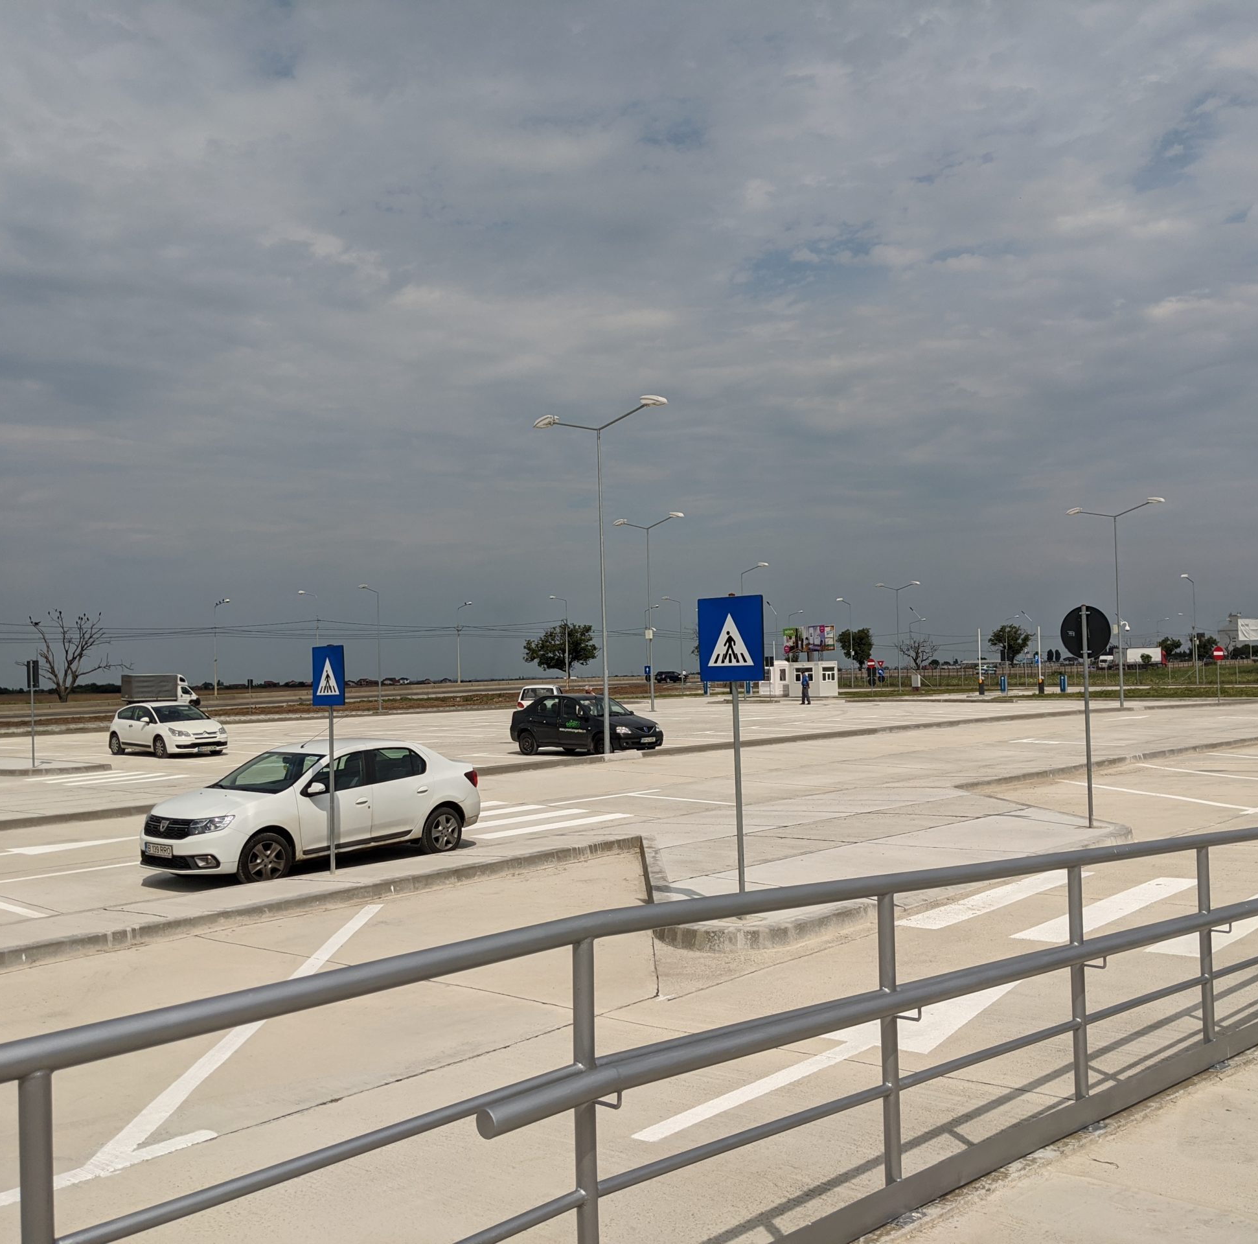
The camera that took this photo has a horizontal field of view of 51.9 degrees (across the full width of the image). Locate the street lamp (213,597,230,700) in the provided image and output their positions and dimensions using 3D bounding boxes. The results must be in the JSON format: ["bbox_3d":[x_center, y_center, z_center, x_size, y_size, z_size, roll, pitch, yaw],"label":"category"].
[{"bbox_3d":[-40.858,2.817,130.094,2.600,10.100,0.400,-4,-3,41],"label":"street lamp"}]

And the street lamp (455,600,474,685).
[{"bbox_3d":[-20.427,2.504,161.389,2.800,10.300,0.400,-4,-3,41],"label":"street lamp"}]

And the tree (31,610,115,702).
[{"bbox_3d":[-54.330,3.344,126.000,9.000,9.000,8.000,-1,-3,-23],"label":"tree"}]

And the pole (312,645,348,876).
[{"bbox_3d":[-3.313,1.539,14.401,0.500,2.530,0.080,-3,-3,34],"label":"pole"}]

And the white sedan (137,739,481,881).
[{"bbox_3d":[-3.606,2.119,15.190,1.740,1.510,4.350,-3,-3,37],"label":"white sedan"}]

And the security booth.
[{"bbox_3d":[11.732,3.932,88.389,4.500,2.340,2.300,-4,-3,41],"label":"security booth"}]

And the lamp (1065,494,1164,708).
[{"bbox_3d":[20.528,-0.718,54.445,3.950,8.600,0.340,-4,-3,41],"label":"lamp"}]

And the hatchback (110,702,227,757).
[{"bbox_3d":[-12.674,2.942,35.573,4.270,1.458,1.770,-4,-3,42],"label":"hatchback"}]

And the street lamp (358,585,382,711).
[{"bbox_3d":[-17.367,1.877,87.116,2.100,8.450,0.350,-4,-3,40],"label":"street lamp"}]

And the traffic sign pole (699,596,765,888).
[{"bbox_3d":[0.807,0.991,9.595,0.620,2.400,0.100,-4,-3,44],"label":"traffic sign pole"}]

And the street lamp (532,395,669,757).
[{"bbox_3d":[-0.656,-1.052,31.892,4.394,8.594,0.380,-3,-3,39],"label":"street lamp"}]

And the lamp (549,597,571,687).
[{"bbox_3d":[-7.690,2.273,141.745,2.600,10.100,0.400,-4,-3,41],"label":"lamp"}]

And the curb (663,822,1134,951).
[{"bbox_3d":[3.124,2.465,12.851,1.330,0.150,8.050,-4,-3,40],"label":"curb"}]

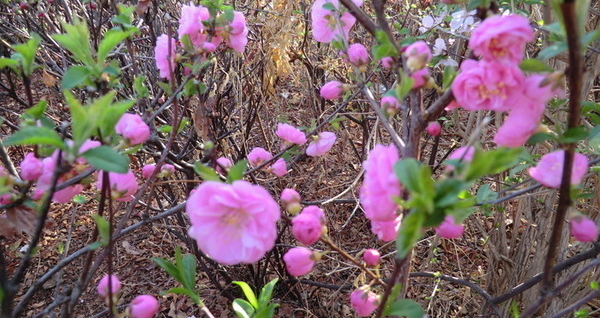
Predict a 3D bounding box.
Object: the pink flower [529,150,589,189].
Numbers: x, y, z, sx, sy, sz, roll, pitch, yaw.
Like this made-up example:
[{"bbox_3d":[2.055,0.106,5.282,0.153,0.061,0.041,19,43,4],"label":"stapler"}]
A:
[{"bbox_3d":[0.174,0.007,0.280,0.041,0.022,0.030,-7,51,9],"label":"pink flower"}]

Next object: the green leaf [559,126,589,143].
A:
[{"bbox_3d":[0.197,-0.018,0.300,0.020,0.009,0.011,0,25,0],"label":"green leaf"}]

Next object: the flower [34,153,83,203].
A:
[{"bbox_3d":[-0.192,0.015,0.330,0.022,0.034,0.031,10,27,21],"label":"flower"}]

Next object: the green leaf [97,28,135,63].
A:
[{"bbox_3d":[-0.168,-0.104,0.380,0.024,0.030,0.030,17,32,30],"label":"green leaf"}]

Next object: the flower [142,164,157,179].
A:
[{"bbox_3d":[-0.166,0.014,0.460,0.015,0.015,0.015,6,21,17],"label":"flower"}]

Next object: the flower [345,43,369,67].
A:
[{"bbox_3d":[0.051,-0.092,0.370,0.020,0.022,0.020,0,27,0],"label":"flower"}]

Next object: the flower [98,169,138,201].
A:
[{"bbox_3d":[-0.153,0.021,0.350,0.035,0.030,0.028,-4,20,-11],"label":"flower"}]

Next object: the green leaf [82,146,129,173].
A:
[{"bbox_3d":[-0.131,0.000,0.280,0.031,0.012,0.017,7,26,15],"label":"green leaf"}]

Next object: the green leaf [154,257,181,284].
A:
[{"bbox_3d":[-0.109,0.090,0.340,0.026,0.018,0.010,0,25,1],"label":"green leaf"}]

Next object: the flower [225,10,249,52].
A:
[{"bbox_3d":[-0.069,-0.138,0.450,0.026,0.045,0.044,-8,28,-15],"label":"flower"}]

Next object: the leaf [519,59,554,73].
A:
[{"bbox_3d":[0.176,-0.070,0.310,0.026,0.006,0.014,-3,27,-6],"label":"leaf"}]

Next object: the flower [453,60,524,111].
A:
[{"bbox_3d":[0.106,-0.042,0.235,0.041,0.030,0.026,2,12,9],"label":"flower"}]

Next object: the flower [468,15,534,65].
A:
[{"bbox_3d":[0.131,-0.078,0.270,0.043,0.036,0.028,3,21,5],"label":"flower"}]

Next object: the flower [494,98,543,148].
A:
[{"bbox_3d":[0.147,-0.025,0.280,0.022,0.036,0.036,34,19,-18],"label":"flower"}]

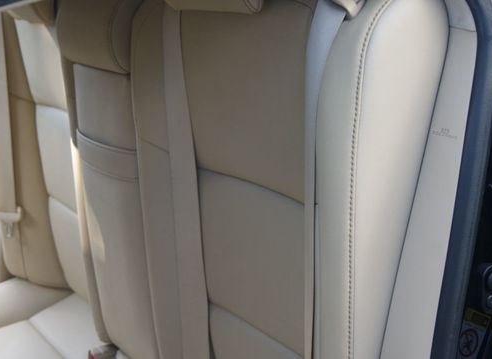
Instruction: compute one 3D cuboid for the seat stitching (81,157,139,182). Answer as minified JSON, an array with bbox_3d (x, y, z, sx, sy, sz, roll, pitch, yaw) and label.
[{"bbox_3d":[-0.217,-0.015,1.410,0.025,0.020,0.195,-21,22,-27],"label":"seat stitching"}]

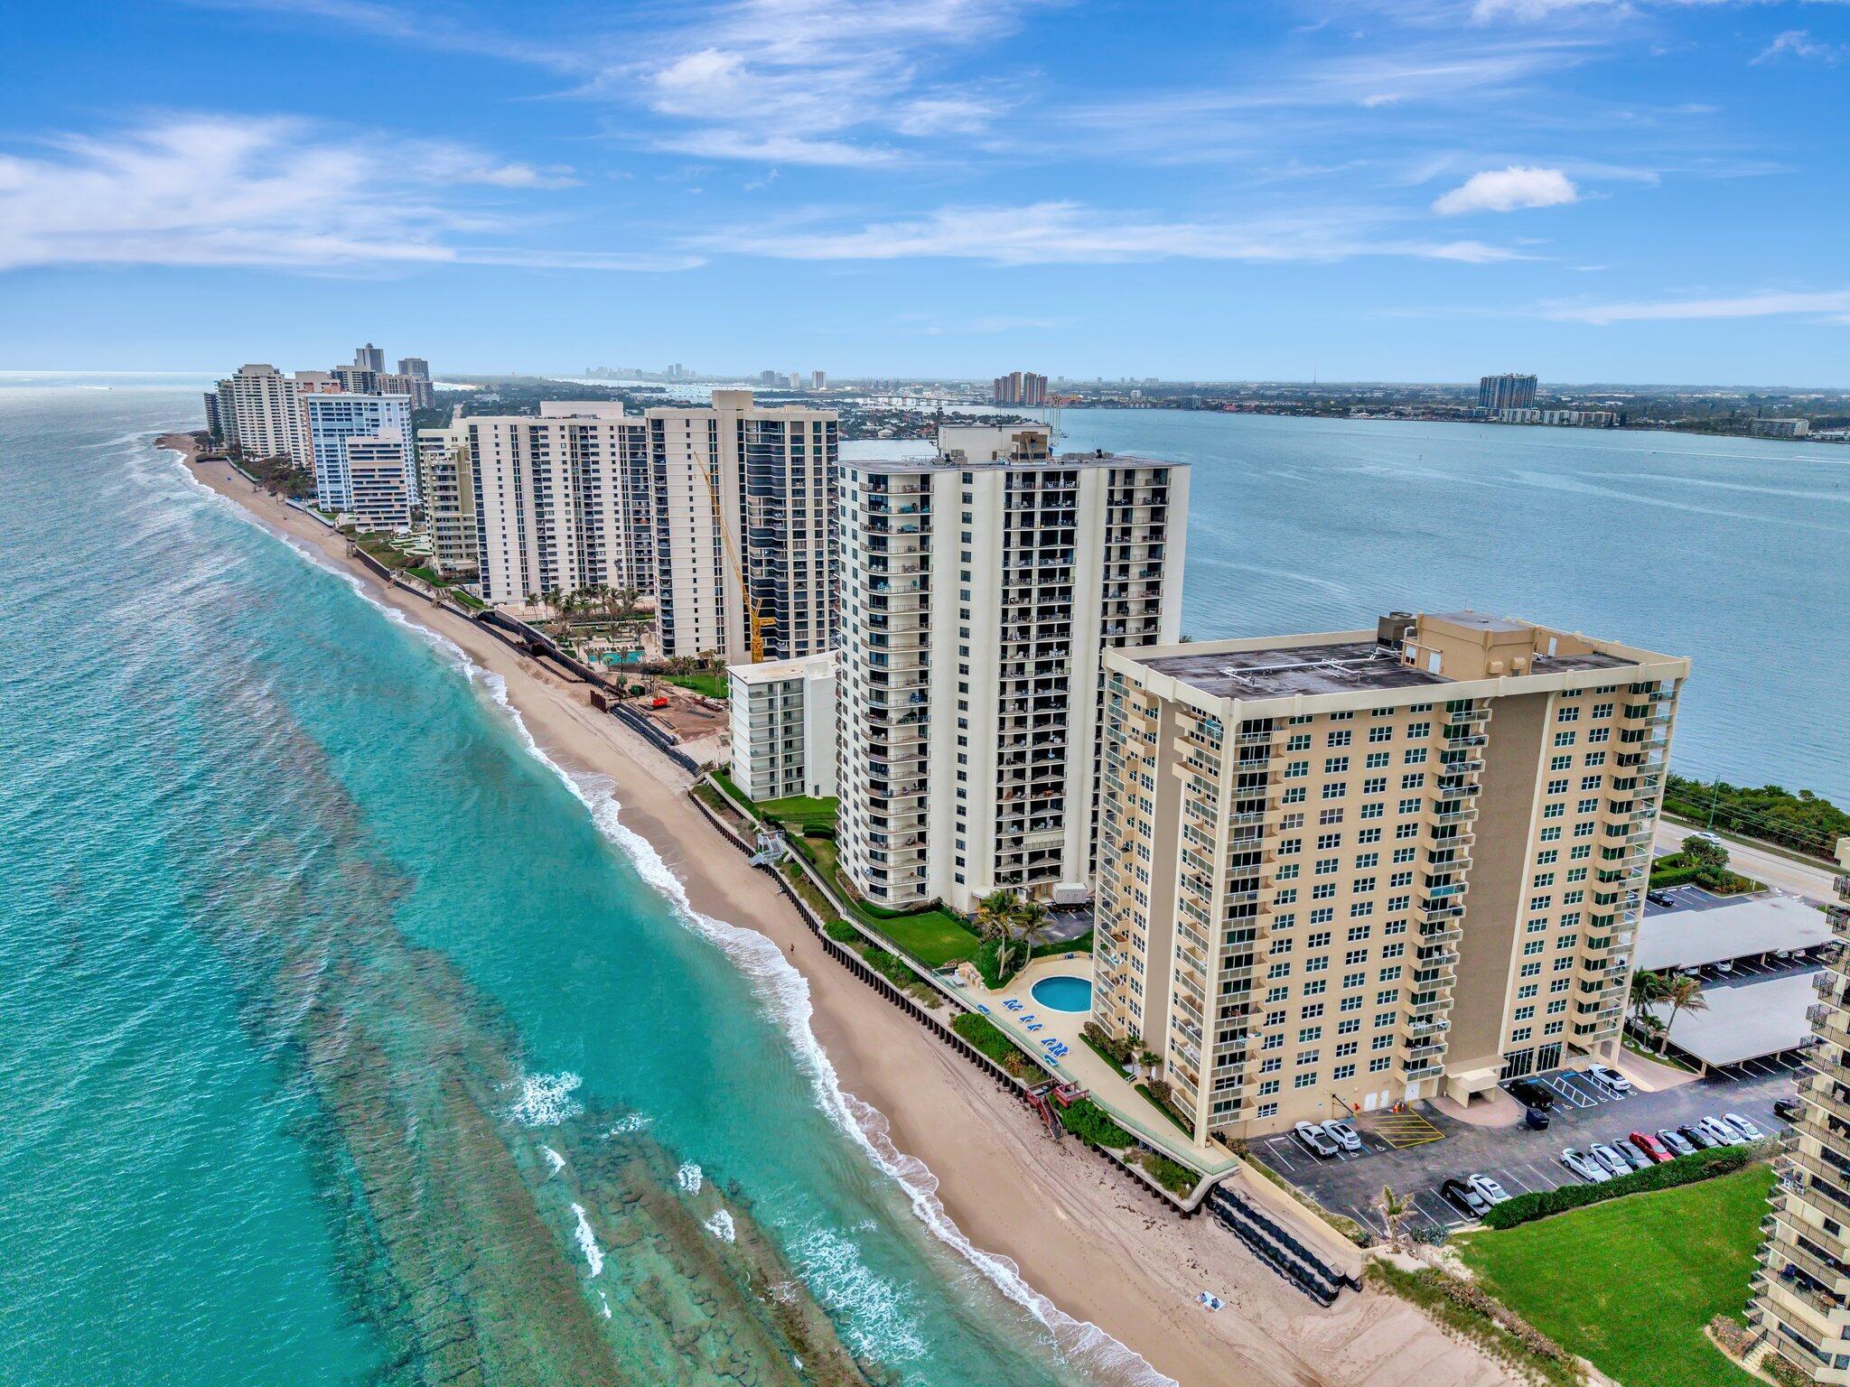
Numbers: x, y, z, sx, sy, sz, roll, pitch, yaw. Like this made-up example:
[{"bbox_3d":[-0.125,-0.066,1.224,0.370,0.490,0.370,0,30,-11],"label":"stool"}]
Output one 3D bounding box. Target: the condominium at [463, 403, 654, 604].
[{"bbox_3d":[-121.456,-67.728,448.979,68.000,66.000,27.000,-4,15,-17],"label":"condominium"}]

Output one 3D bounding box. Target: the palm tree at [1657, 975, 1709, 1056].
[{"bbox_3d":[87.877,37.204,149.674,5.600,9.900,5.600,-4,15,-19],"label":"palm tree"}]

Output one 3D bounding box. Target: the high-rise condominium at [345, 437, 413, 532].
[{"bbox_3d":[-262.610,-102.804,621.404,25.500,46.000,23.000,-4,15,-18],"label":"high-rise condominium"}]

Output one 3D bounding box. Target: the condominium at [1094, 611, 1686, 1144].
[{"bbox_3d":[51.324,16.747,145.059,58.800,51.300,24.000,-4,15,-19],"label":"condominium"}]

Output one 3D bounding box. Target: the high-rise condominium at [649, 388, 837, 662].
[{"bbox_3d":[-50.060,-45.562,348.555,49.000,71.400,25.000,-4,15,-19],"label":"high-rise condominium"}]

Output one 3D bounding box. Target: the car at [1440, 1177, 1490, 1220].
[{"bbox_3d":[51.606,48.074,122.253,1.860,1.470,4.850,-4,15,-19],"label":"car"}]

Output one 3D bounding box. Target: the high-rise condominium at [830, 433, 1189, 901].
[{"bbox_3d":[11.917,-4.238,190.695,48.500,69.000,23.500,-4,15,-19],"label":"high-rise condominium"}]

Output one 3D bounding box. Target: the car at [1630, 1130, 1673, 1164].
[{"bbox_3d":[74.250,46.187,130.902,1.880,1.400,4.750,-4,15,-19],"label":"car"}]

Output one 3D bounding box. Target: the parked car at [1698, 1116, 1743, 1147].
[{"bbox_3d":[83.794,46.274,134.651,1.870,1.680,4.650,-4,15,-18],"label":"parked car"}]

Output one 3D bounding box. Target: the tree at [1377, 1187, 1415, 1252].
[{"bbox_3d":[43.199,48.306,117.830,3.100,5.100,3.100,1,14,0],"label":"tree"}]

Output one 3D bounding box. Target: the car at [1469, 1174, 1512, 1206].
[{"bbox_3d":[54.415,47.809,123.428,1.840,1.480,4.700,-4,15,-19],"label":"car"}]

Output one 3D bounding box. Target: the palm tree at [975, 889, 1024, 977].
[{"bbox_3d":[9.723,31.901,167.041,6.000,11.500,6.000,1,14,0],"label":"palm tree"}]

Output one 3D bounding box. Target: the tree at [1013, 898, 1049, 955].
[{"bbox_3d":[14.019,31.944,172.414,5.000,8.900,5.000,1,14,0],"label":"tree"}]

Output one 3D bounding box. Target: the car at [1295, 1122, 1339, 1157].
[{"bbox_3d":[40.620,46.197,133.160,1.870,1.730,5.050,-4,15,-18],"label":"car"}]

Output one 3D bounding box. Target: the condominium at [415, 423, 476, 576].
[{"bbox_3d":[-172.345,-73.541,483.116,31.000,58.000,27.000,-4,15,-19],"label":"condominium"}]

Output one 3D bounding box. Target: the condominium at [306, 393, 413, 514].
[{"bbox_3d":[-311.938,-135.032,715.703,48.500,63.000,24.000,-4,15,-17],"label":"condominium"}]

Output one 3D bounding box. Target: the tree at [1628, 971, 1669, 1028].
[{"bbox_3d":[85.673,37.785,152.825,4.600,9.000,4.600,1,14,0],"label":"tree"}]

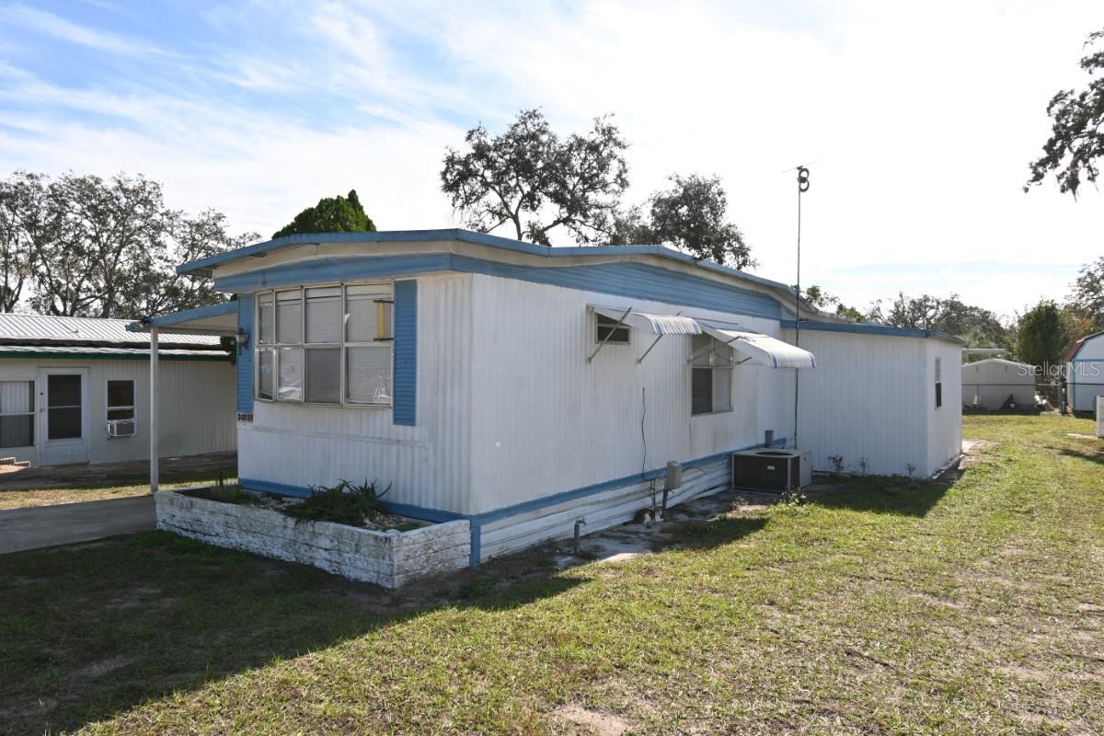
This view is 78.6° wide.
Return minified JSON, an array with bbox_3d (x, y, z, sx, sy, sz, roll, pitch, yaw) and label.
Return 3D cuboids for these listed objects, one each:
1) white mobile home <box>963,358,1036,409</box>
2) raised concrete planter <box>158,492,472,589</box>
[{"bbox_3d":[16.578,0.675,26.379,3.100,2.000,3.000,0,0,9],"label":"white mobile home"},{"bbox_3d":[-2.455,1.516,6.525,3.500,0.430,0.850,0,0,35],"label":"raised concrete planter"}]

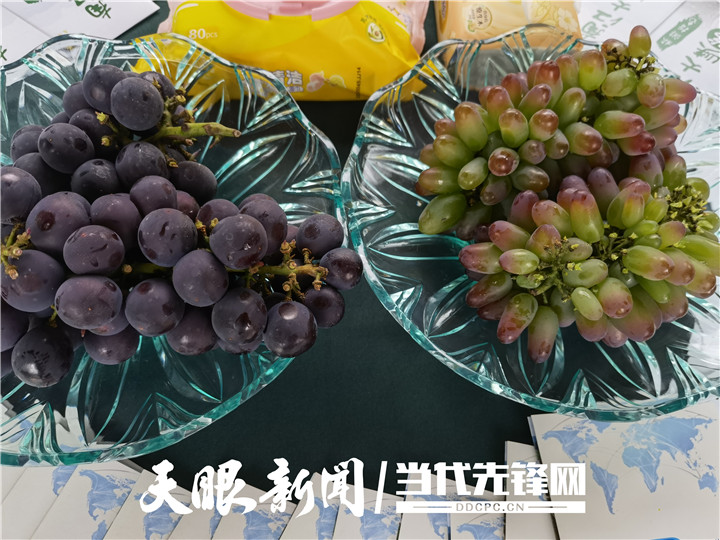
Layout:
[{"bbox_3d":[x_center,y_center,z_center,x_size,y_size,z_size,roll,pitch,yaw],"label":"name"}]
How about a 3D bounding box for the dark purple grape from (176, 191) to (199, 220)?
[{"bbox_3d":[-0.097,-0.029,0.296,0.026,0.026,0.026,0,65,-4],"label":"dark purple grape"}]

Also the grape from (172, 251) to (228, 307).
[{"bbox_3d":[-0.081,0.004,0.286,0.028,0.029,0.028,1,63,-2],"label":"grape"}]

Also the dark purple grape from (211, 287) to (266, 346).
[{"bbox_3d":[-0.062,0.024,0.287,0.028,0.029,0.028,1,63,-3],"label":"dark purple grape"}]

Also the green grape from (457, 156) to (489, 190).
[{"bbox_3d":[0.074,-0.063,0.367,0.016,0.016,0.029,42,49,0],"label":"green grape"}]

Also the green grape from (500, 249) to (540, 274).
[{"bbox_3d":[0.082,-0.004,0.288,0.021,0.013,0.013,5,90,-15],"label":"green grape"}]

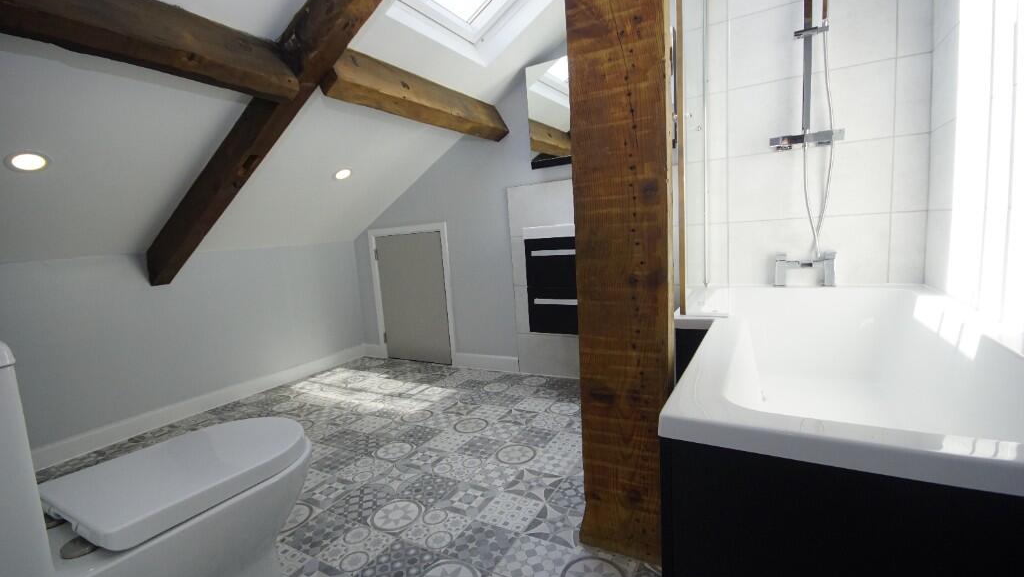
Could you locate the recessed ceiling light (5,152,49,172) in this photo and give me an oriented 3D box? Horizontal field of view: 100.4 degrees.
[{"bbox_3d":[-1.568,-0.413,1.381,0.093,0.020,0.093,-36,-9,28],"label":"recessed ceiling light"}]

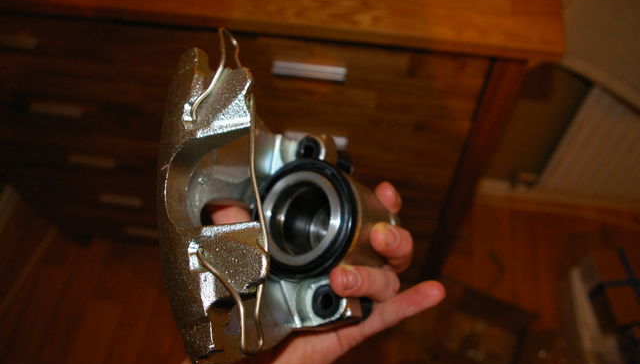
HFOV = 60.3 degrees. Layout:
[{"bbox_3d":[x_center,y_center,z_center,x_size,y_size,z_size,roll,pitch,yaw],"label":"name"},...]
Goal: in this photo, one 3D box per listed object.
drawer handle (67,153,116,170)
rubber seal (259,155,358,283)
[{"bbox_3d":[-0.517,-0.047,1.251,0.120,0.016,0.024,7,59,8],"label":"drawer handle"},{"bbox_3d":[-0.010,0.019,0.303,0.067,0.011,0.067,-43,60,16],"label":"rubber seal"}]

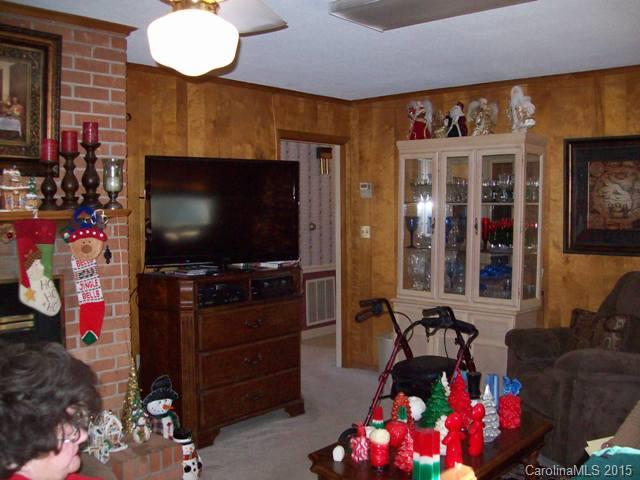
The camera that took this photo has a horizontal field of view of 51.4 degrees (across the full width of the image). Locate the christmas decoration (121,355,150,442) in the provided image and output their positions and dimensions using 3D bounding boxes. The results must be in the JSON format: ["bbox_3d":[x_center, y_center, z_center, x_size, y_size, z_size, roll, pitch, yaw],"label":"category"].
[{"bbox_3d":[-0.924,0.781,3.311,0.130,0.393,0.130,3,5,40],"label":"christmas decoration"}]

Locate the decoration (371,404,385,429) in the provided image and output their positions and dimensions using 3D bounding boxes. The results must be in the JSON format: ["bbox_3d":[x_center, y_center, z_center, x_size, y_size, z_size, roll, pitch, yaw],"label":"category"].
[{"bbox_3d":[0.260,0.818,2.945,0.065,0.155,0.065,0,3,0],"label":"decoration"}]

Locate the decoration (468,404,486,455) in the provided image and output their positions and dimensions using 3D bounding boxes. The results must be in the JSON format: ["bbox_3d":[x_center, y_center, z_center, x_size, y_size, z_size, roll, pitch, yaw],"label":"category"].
[{"bbox_3d":[0.675,0.803,2.846,0.080,0.220,0.077,-2,4,-35],"label":"decoration"}]

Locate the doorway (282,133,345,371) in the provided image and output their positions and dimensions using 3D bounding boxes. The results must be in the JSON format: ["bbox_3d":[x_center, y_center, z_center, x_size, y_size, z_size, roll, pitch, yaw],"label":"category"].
[{"bbox_3d":[-0.074,0.169,5.796,0.150,2.060,0.830,3,5,40],"label":"doorway"}]

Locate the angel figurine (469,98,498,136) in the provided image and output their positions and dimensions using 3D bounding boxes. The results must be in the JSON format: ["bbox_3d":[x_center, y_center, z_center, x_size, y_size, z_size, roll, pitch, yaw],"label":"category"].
[{"bbox_3d":[1.206,-0.902,4.923,0.220,0.315,0.140,2,4,30],"label":"angel figurine"}]

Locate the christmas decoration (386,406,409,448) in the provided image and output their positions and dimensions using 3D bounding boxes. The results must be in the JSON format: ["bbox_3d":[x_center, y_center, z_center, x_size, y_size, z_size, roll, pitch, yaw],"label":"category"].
[{"bbox_3d":[0.342,0.819,2.930,0.097,0.175,0.097,0,3,0],"label":"christmas decoration"}]

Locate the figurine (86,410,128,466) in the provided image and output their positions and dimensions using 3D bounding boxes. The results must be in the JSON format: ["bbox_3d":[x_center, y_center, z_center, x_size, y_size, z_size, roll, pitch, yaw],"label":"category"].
[{"bbox_3d":[-0.992,0.909,3.124,0.170,0.190,0.165,4,5,43],"label":"figurine"}]

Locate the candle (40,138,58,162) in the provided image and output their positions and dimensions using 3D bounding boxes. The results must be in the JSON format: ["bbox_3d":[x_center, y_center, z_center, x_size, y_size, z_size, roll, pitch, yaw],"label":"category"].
[{"bbox_3d":[-1.250,-0.412,3.074,0.075,0.102,0.075,4,5,43],"label":"candle"}]

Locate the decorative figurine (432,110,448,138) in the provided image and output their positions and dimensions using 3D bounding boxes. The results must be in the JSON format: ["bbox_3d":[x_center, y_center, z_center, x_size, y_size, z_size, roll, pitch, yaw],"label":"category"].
[{"bbox_3d":[0.930,-0.880,5.146,0.150,0.220,0.110,4,5,43],"label":"decorative figurine"}]

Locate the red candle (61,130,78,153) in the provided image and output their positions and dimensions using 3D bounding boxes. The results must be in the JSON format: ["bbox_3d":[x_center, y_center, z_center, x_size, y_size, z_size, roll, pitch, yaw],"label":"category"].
[{"bbox_3d":[-1.180,-0.461,3.144,0.075,0.102,0.075,4,5,43],"label":"red candle"}]

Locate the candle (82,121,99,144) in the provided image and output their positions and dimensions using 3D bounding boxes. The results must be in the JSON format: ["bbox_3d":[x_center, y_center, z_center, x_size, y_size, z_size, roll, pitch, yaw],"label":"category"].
[{"bbox_3d":[-1.076,-0.503,3.128,0.072,0.107,0.072,3,5,40],"label":"candle"}]

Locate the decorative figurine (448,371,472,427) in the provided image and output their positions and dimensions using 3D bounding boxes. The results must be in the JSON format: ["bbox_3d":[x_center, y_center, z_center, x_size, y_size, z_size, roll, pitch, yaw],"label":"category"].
[{"bbox_3d":[0.660,0.750,3.132,0.127,0.294,0.127,0,3,0],"label":"decorative figurine"}]

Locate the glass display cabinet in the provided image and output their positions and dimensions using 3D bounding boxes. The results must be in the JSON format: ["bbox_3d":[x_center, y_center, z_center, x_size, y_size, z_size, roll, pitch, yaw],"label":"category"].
[{"bbox_3d":[1.104,0.248,5.080,1.060,2.000,0.400,3,4,41],"label":"glass display cabinet"}]

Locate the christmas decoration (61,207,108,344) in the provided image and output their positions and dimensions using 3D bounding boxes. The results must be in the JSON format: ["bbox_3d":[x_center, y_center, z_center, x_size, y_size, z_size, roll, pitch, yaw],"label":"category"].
[{"bbox_3d":[-1.093,0.169,3.105,0.065,0.630,0.215,4,5,43],"label":"christmas decoration"}]

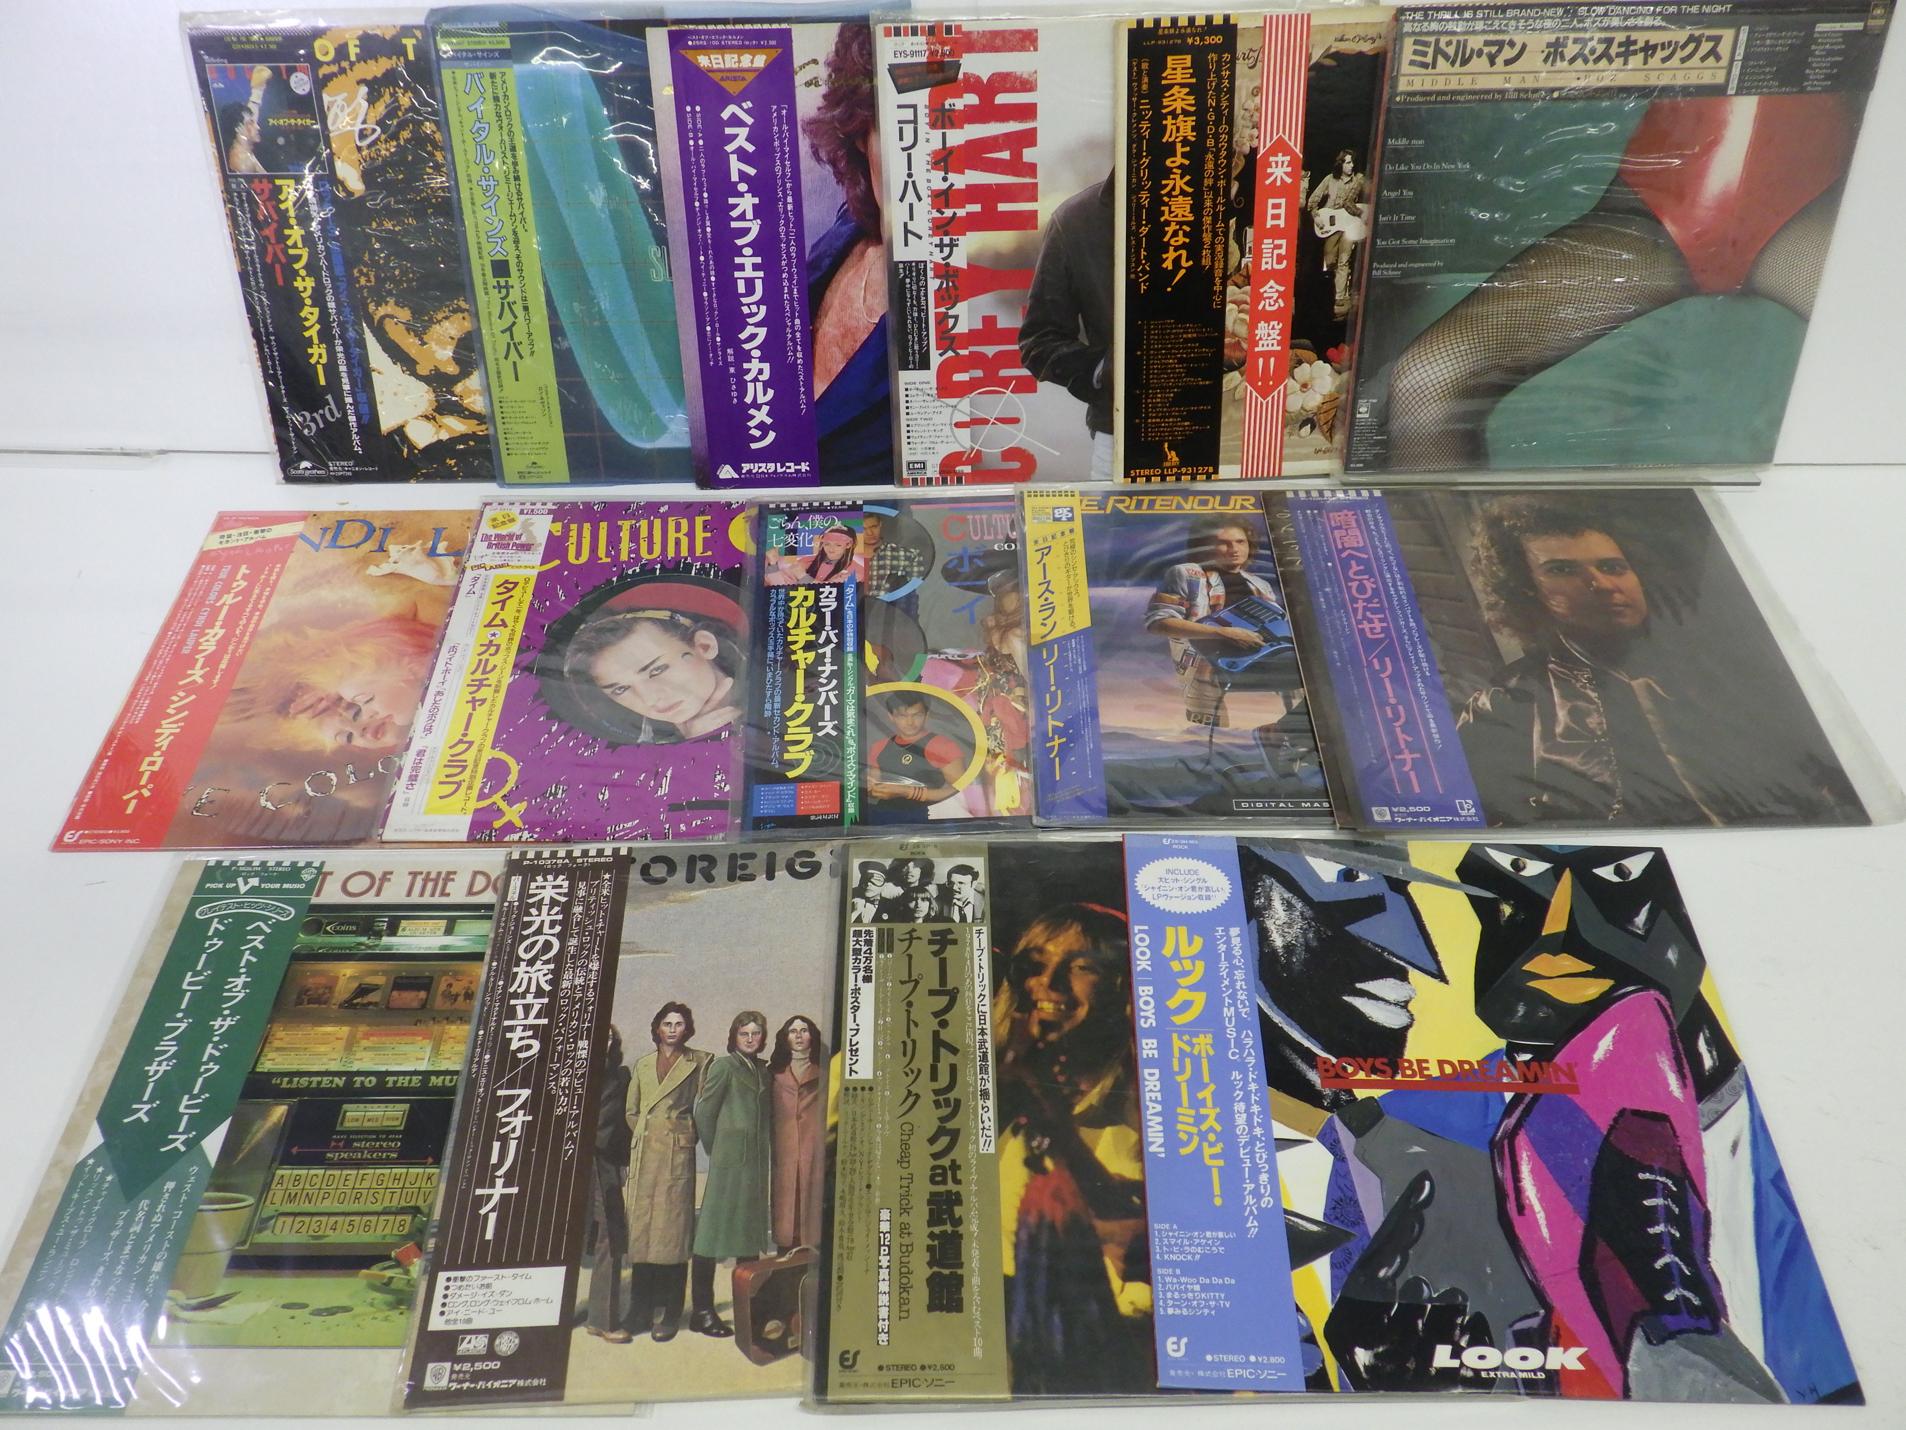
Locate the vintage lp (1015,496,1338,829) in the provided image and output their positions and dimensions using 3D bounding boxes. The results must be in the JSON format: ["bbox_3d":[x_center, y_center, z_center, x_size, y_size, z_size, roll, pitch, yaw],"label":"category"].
[{"bbox_3d":[0.210,-0.049,1.028,0.315,0.007,0.315,-1,47,0],"label":"vintage lp"}]

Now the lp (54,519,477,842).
[{"bbox_3d":[-0.380,-0.035,1.024,0.315,0.007,0.315,-1,47,0],"label":"lp"}]

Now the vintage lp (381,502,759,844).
[{"bbox_3d":[-0.184,-0.040,1.025,0.315,0.007,0.315,-1,47,0],"label":"vintage lp"}]

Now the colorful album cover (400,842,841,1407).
[{"bbox_3d":[-0.097,0.193,0.807,0.315,0.007,0.315,-2,47,-1],"label":"colorful album cover"}]

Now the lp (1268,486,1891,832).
[{"bbox_3d":[0.385,-0.047,1.023,0.315,0.007,0.315,-1,47,0],"label":"lp"}]

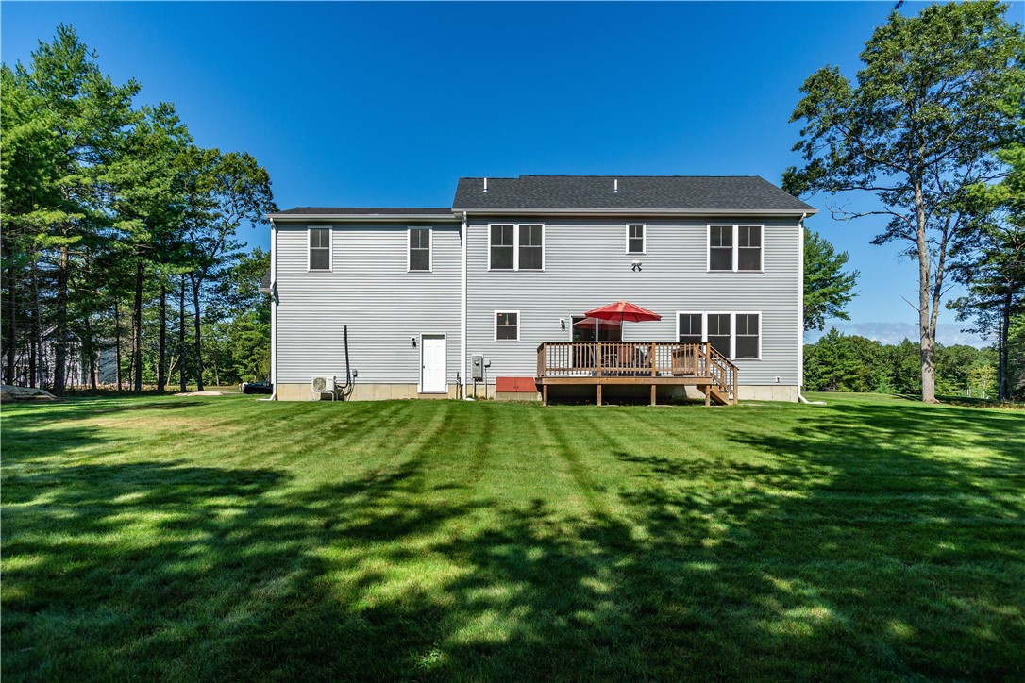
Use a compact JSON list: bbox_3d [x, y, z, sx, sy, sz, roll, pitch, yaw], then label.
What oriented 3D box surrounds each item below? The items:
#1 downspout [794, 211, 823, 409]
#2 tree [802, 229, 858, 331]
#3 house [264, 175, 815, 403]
[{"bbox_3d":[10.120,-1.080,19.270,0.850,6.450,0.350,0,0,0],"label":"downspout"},{"bbox_3d":[21.100,-2.500,42.000,8.300,12.200,8.300,0,0,0],"label":"tree"},{"bbox_3d":[0.750,-2.440,24.000,19.000,9.000,9.800,0,0,0],"label":"house"}]

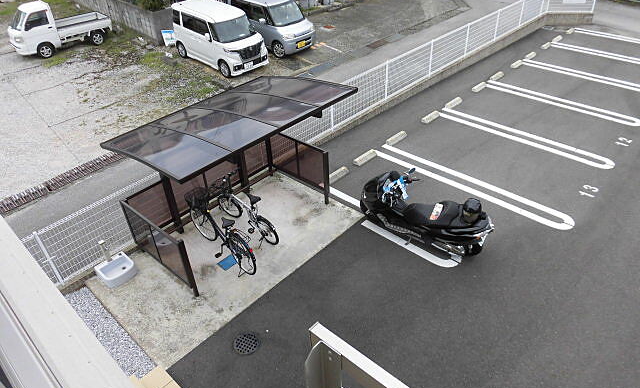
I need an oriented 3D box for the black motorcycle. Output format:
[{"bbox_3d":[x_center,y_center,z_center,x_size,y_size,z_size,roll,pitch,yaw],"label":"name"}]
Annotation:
[{"bbox_3d":[1.565,0.266,6.789,2.080,1.170,0.800,17,39,23],"label":"black motorcycle"}]

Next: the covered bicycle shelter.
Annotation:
[{"bbox_3d":[-1.190,-0.288,6.637,2.080,2.250,3.000,27,44,32],"label":"covered bicycle shelter"}]

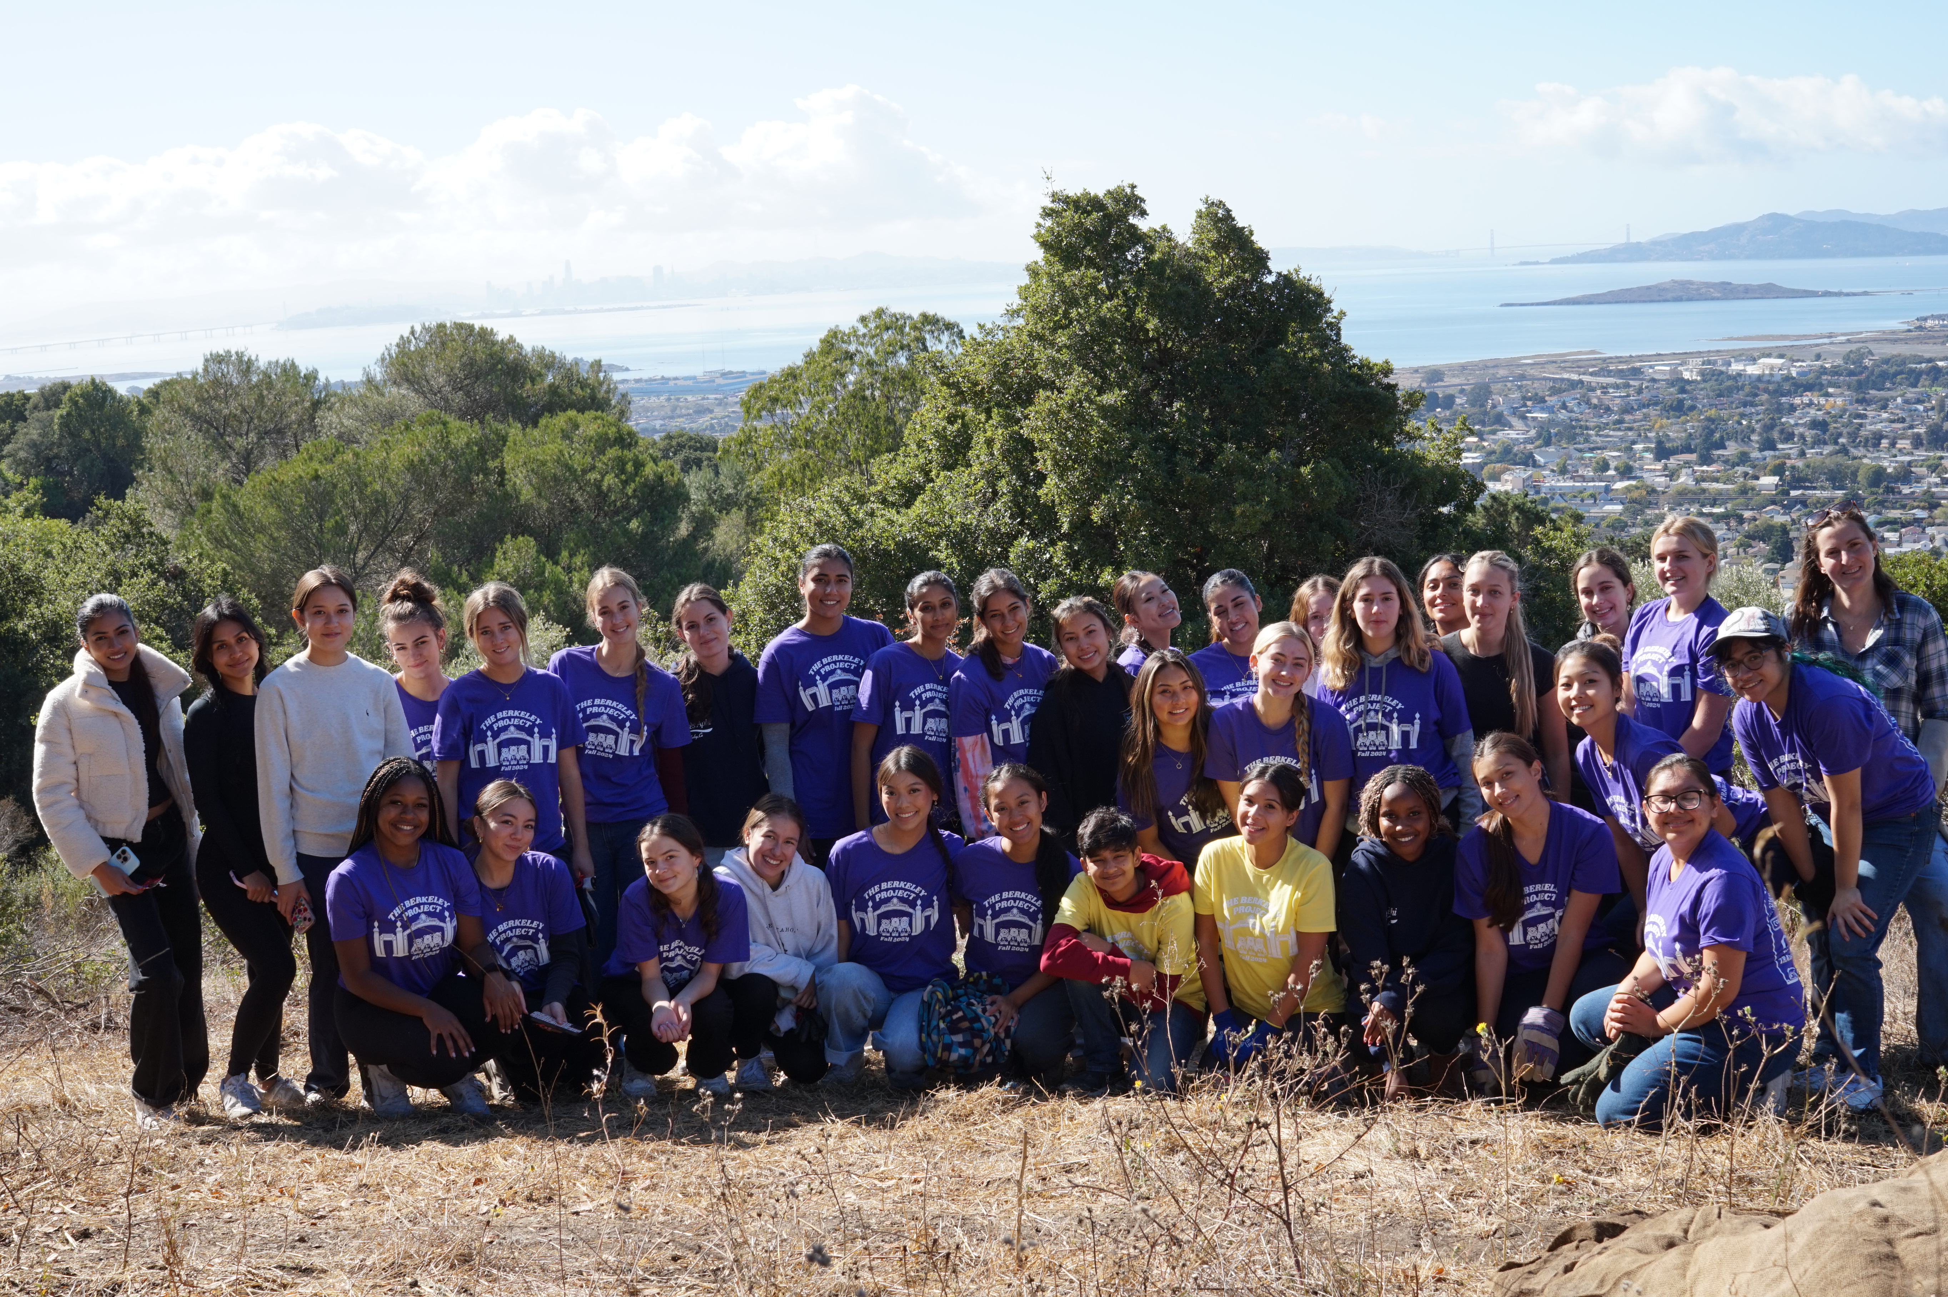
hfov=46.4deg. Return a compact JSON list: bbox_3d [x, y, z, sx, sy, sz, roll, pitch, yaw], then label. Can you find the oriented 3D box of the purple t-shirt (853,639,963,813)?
[{"bbox_3d":[-0.166,0.324,7.380,0.500,0.660,0.270,-4,10,-5],"label":"purple t-shirt"}]

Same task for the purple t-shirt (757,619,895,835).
[{"bbox_3d":[-0.465,0.264,7.350,0.490,0.740,0.270,-4,10,-10],"label":"purple t-shirt"}]

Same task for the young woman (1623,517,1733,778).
[{"bbox_3d":[2.127,0.439,6.952,0.320,1.702,0.480,-12,13,-42],"label":"young woman"}]

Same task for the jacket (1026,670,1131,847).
[{"bbox_3d":[0.328,0.359,7.050,0.460,0.620,0.300,-2,10,2],"label":"jacket"}]

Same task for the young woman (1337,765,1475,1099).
[{"bbox_3d":[1.225,0.785,6.450,0.420,0.932,0.580,0,10,16],"label":"young woman"}]

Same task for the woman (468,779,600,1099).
[{"bbox_3d":[-1.369,0.885,7.030,0.480,0.990,0.600,-3,10,-3],"label":"woman"}]

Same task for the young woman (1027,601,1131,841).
[{"bbox_3d":[0.351,0.592,7.330,0.480,1.540,0.330,-3,10,-2],"label":"young woman"}]

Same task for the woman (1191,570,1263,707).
[{"bbox_3d":[0.861,0.510,7.657,0.460,1.563,0.320,-2,10,6],"label":"woman"}]

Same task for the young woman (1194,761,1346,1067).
[{"bbox_3d":[0.922,0.833,7.000,0.470,1.000,0.600,0,10,17],"label":"young woman"}]

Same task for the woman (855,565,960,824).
[{"bbox_3d":[-0.172,0.545,7.450,0.500,1.610,0.320,-4,10,-5],"label":"woman"}]

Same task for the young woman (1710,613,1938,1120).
[{"bbox_3d":[2.344,0.575,6.240,0.680,1.397,0.480,-10,13,-39],"label":"young woman"}]

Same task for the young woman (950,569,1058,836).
[{"bbox_3d":[0.108,0.520,7.415,0.460,1.576,0.320,-7,10,-21],"label":"young woman"}]

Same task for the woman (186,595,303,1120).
[{"bbox_3d":[-2.168,0.629,6.888,0.420,1.594,0.380,-12,13,-42],"label":"woman"}]

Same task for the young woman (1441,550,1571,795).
[{"bbox_3d":[1.710,0.489,7.280,0.490,1.620,0.320,0,10,18],"label":"young woman"}]

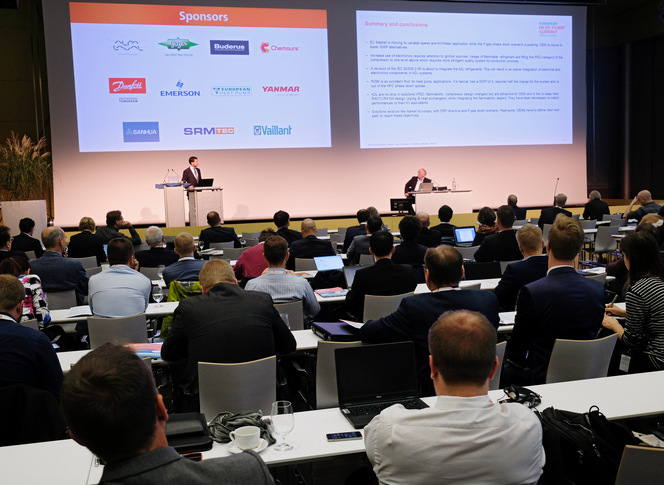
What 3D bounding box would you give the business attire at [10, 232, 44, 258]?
[{"bbox_3d":[-4.501,0.185,10.144,0.520,0.620,0.400,-2,5,-4],"label":"business attire"}]

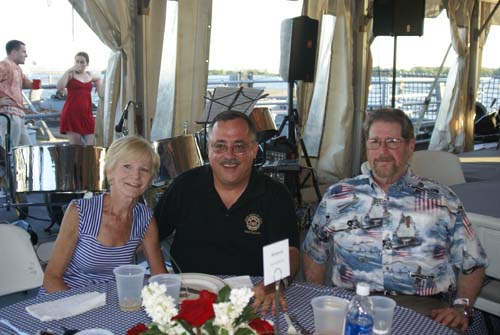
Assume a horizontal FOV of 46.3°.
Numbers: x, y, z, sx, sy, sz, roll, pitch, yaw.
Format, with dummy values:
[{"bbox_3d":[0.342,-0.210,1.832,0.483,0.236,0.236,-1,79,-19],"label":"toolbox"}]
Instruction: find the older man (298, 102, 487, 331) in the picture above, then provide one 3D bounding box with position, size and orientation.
[{"bbox_3d":[0.489,0.447,1.978,0.630,1.280,0.700,3,10,17],"label":"older man"}]

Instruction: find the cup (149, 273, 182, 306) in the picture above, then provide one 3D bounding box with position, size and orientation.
[{"bbox_3d":[-0.226,0.356,1.570,0.089,0.112,0.089,0,9,0],"label":"cup"}]

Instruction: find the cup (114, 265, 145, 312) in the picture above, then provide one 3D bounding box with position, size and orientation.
[{"bbox_3d":[-0.335,0.344,1.640,0.089,0.112,0.089,0,9,0],"label":"cup"}]

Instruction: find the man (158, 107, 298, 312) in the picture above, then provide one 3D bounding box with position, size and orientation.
[{"bbox_3d":[-0.074,0.452,1.948,0.550,1.280,0.660,0,9,-2],"label":"man"}]

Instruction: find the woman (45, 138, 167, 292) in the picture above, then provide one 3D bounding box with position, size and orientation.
[{"bbox_3d":[-0.491,0.493,1.975,0.460,1.190,0.620,-3,10,-19],"label":"woman"}]

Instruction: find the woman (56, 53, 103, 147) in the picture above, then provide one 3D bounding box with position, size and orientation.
[{"bbox_3d":[-2.072,-0.571,7.101,0.540,1.640,0.360,1,9,6],"label":"woman"}]

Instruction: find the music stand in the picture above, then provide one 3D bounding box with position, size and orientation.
[{"bbox_3d":[-0.176,0.013,4.612,0.500,1.290,0.450,-5,10,-26],"label":"music stand"}]

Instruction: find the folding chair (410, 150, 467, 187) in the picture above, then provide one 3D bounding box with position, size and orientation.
[{"bbox_3d":[1.284,0.326,4.055,0.460,0.850,0.500,-2,9,-11],"label":"folding chair"}]

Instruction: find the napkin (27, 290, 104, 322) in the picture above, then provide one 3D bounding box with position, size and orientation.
[{"bbox_3d":[-0.520,0.384,1.669,0.205,0.025,0.115,-8,12,-40],"label":"napkin"}]

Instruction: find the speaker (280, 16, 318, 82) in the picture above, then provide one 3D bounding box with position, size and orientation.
[{"bbox_3d":[0.483,-1.151,5.700,0.400,0.630,0.380,-7,12,-38],"label":"speaker"}]

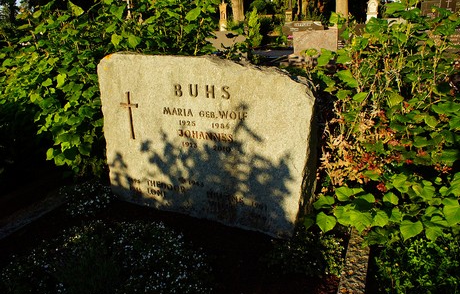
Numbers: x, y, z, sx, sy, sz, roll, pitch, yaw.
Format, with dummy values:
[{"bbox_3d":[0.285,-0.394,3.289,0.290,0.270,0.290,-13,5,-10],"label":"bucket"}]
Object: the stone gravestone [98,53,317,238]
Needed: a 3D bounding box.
[{"bbox_3d":[-0.166,-0.065,2.211,1.450,1.030,0.250,7,21,26],"label":"stone gravestone"}]

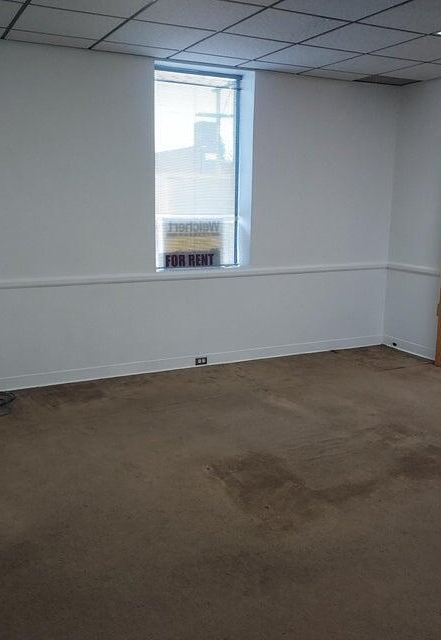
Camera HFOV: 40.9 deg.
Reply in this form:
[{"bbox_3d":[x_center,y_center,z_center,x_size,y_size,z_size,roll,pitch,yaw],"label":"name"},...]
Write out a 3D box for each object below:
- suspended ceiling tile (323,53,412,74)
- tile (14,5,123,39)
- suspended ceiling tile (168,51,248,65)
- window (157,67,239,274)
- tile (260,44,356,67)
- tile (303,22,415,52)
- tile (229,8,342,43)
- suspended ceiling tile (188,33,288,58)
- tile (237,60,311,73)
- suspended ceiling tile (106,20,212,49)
[{"bbox_3d":[1.211,-2.050,4.737,0.599,0.020,0.605,-5,13,-26],"label":"suspended ceiling tile"},{"bbox_3d":[-0.956,-1.857,3.692,0.599,0.020,0.605,-5,13,-26],"label":"tile"},{"bbox_3d":[-0.073,-2.042,4.614,0.599,0.020,0.296,-5,13,-26],"label":"suspended ceiling tile"},{"bbox_3d":[-0.207,-1.279,5.139,0.850,1.680,0.100,-5,14,-26],"label":"window"},{"bbox_3d":[0.679,-2.017,4.513,0.610,0.020,0.610,-5,14,-26],"label":"tile"},{"bbox_3d":[0.938,-1.883,3.941,0.599,0.020,0.605,-5,13,-26],"label":"tile"},{"bbox_3d":[0.406,-1.847,3.713,0.610,0.020,0.610,-5,14,-26],"label":"tile"},{"bbox_3d":[0.128,-1.953,4.215,0.599,0.020,0.605,-5,13,-26],"label":"suspended ceiling tile"},{"bbox_3d":[0.469,-2.090,4.875,0.599,0.020,0.296,-5,13,-26],"label":"tile"},{"bbox_3d":[-0.412,-1.917,3.978,0.610,0.020,0.610,-5,14,-26],"label":"suspended ceiling tile"}]

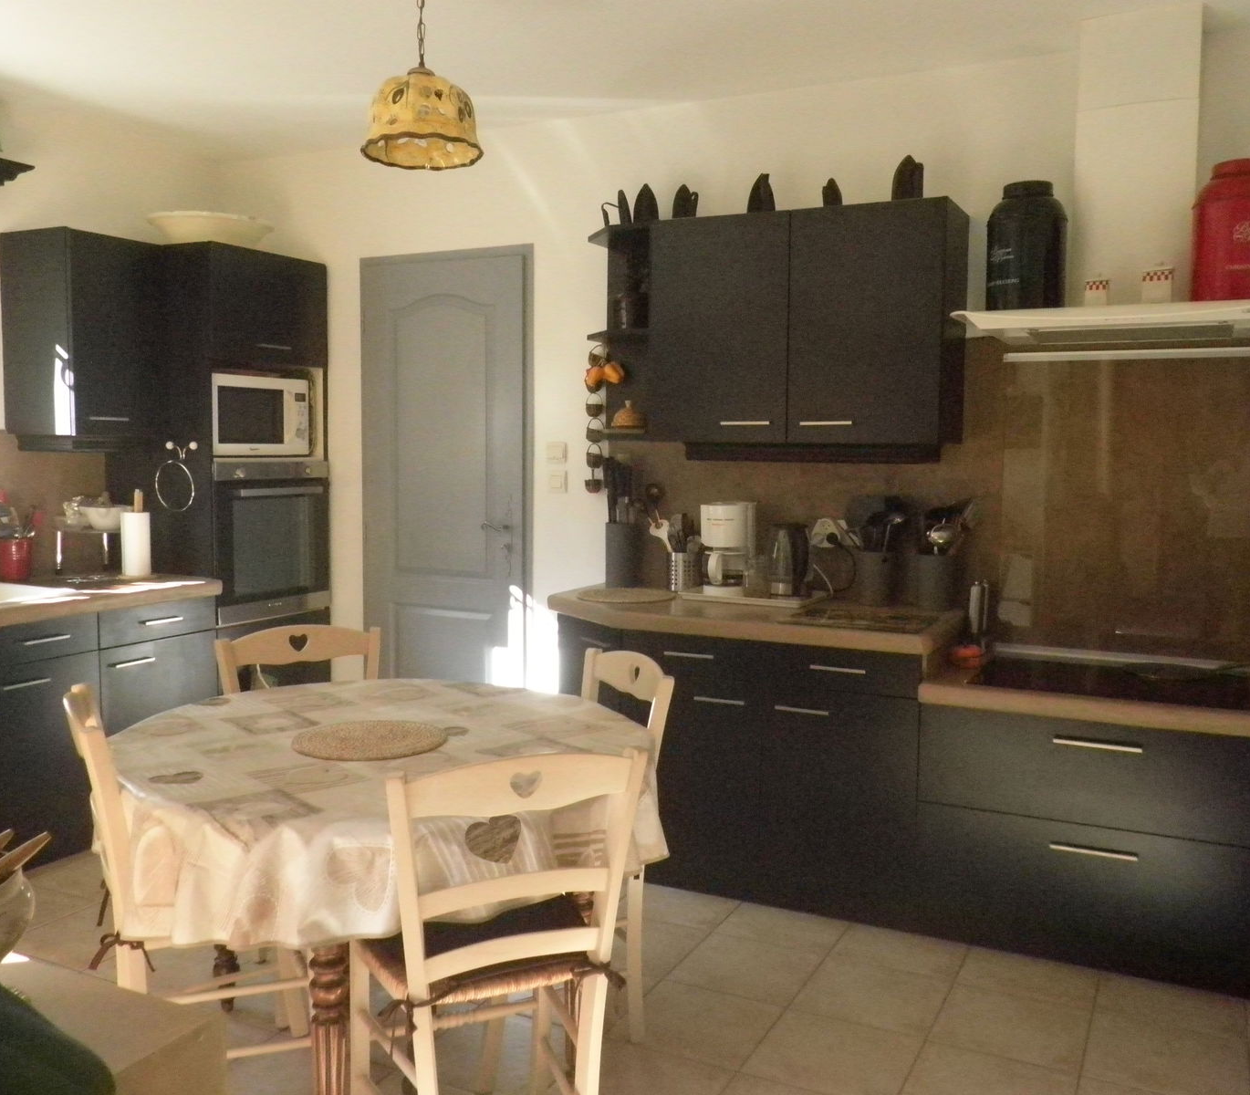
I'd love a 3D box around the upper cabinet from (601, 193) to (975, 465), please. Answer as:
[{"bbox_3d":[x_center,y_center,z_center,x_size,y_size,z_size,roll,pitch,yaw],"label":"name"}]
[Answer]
[{"bbox_3d":[0.517,-0.663,3.620,1.037,0.731,0.309,3,5,26],"label":"upper cabinet"}]

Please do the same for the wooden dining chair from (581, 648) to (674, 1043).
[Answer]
[{"bbox_3d":[-0.177,0.679,2.671,0.450,0.850,0.440,-2,5,-26],"label":"wooden dining chair"}]

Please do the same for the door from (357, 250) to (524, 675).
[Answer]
[{"bbox_3d":[-0.706,-0.093,4.441,0.775,2.060,0.070,3,6,26],"label":"door"}]

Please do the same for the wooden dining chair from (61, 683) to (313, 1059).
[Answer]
[{"bbox_3d":[-0.865,0.704,2.334,0.460,0.845,0.430,-2,6,-28],"label":"wooden dining chair"}]

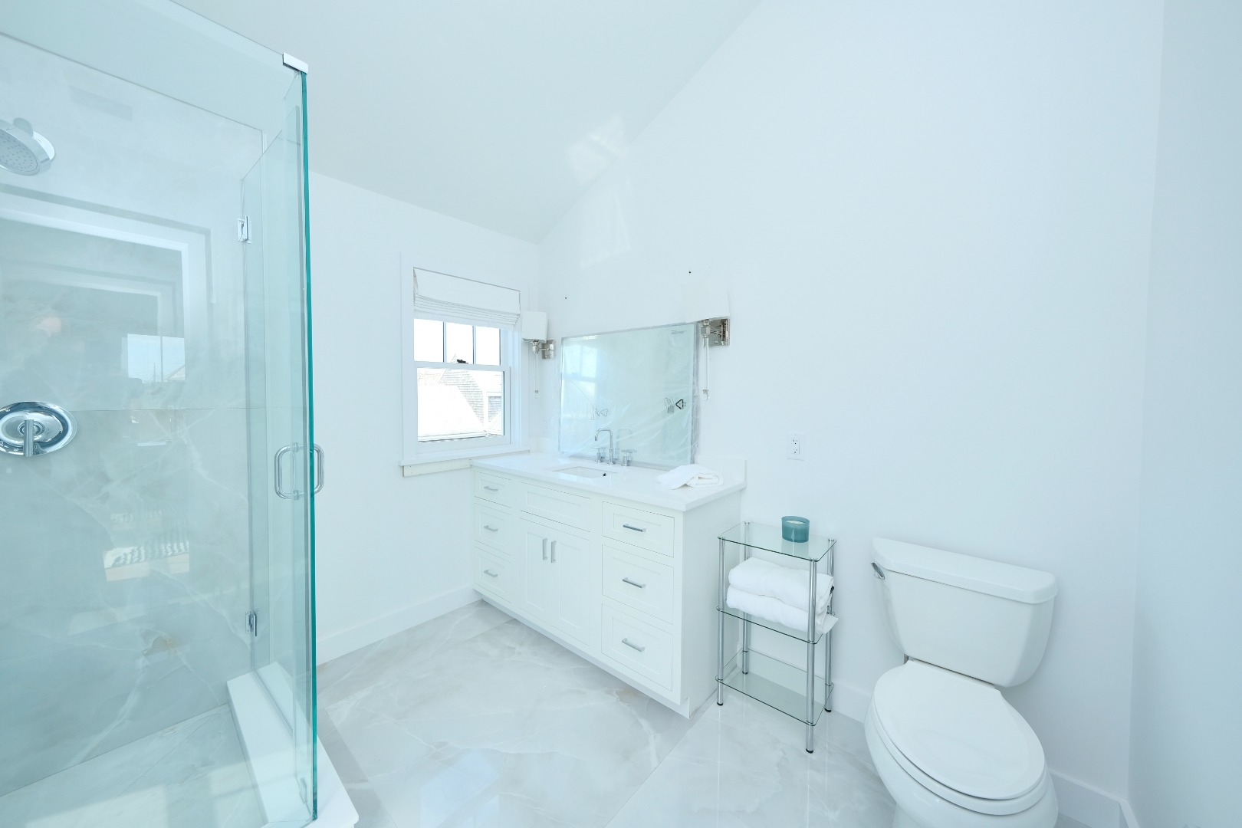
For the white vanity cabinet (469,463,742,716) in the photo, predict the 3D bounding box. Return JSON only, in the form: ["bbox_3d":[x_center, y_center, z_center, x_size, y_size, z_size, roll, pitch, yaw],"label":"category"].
[{"bbox_3d":[-0.177,0.778,2.299,1.527,0.860,0.542,2,2,40],"label":"white vanity cabinet"}]

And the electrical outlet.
[{"bbox_3d":[0.771,0.140,1.824,0.074,0.117,0.006,2,2,40],"label":"electrical outlet"}]

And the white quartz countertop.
[{"bbox_3d":[-0.172,0.332,2.277,1.553,0.030,0.552,2,2,40],"label":"white quartz countertop"}]

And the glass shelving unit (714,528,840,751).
[{"bbox_3d":[0.634,0.872,1.713,0.397,0.717,0.303,2,2,40],"label":"glass shelving unit"}]

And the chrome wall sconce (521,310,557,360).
[{"bbox_3d":[-0.569,-0.537,2.820,0.155,0.312,0.207,2,2,40],"label":"chrome wall sconce"}]

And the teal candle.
[{"bbox_3d":[0.719,0.473,1.703,0.104,0.082,0.104,2,2,40],"label":"teal candle"}]

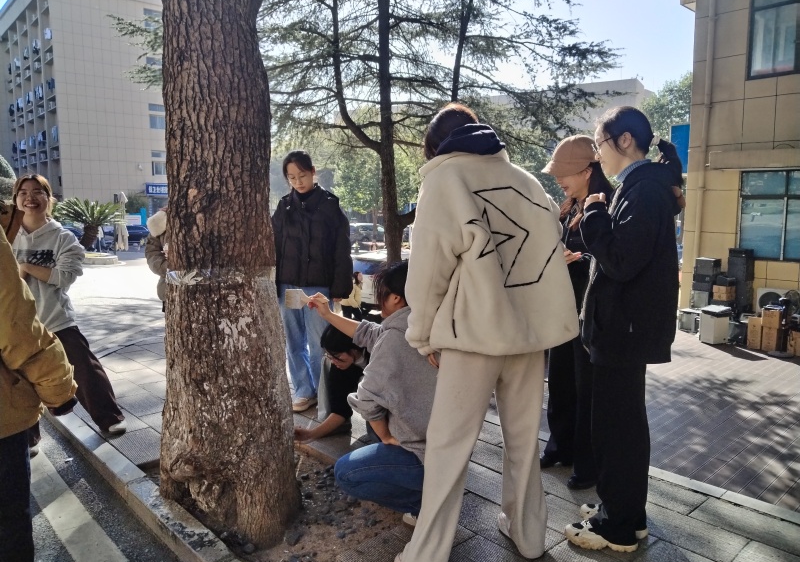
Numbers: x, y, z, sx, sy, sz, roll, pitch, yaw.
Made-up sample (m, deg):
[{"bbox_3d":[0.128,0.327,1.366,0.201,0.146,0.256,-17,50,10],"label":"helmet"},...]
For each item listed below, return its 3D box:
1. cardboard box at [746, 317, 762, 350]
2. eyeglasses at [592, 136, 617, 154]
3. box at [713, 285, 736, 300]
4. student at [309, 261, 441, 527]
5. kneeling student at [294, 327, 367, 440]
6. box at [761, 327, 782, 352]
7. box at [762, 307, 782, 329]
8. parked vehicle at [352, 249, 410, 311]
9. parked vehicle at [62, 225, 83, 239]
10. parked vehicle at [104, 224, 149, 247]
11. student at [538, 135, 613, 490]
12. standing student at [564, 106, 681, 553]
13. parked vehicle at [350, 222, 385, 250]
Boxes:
[{"bbox_3d":[5.745,0.815,9.623,0.330,0.520,0.205,-7,10,-43],"label":"cardboard box"},{"bbox_3d":[0.770,-0.510,2.230,0.140,0.045,0.140,-21,2,14],"label":"eyeglasses"},{"bbox_3d":[4.968,0.176,9.200,0.300,0.215,0.240,-5,8,-34],"label":"box"},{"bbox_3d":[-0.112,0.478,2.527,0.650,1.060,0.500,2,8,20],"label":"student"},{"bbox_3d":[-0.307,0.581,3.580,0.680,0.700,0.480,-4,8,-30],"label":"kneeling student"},{"bbox_3d":[5.014,0.795,8.100,0.240,0.320,0.270,5,8,37],"label":"box"},{"bbox_3d":[4.984,0.509,8.050,0.250,0.260,0.270,5,8,37],"label":"box"},{"bbox_3d":[0.951,-0.060,15.121,1.780,1.520,4.300,6,10,43],"label":"parked vehicle"},{"bbox_3d":[-24.008,-3.113,43.000,4.500,1.500,1.800,2,7,21],"label":"parked vehicle"},{"bbox_3d":[-18.593,-3.070,41.000,4.600,1.500,1.800,-7,10,-43],"label":"parked vehicle"},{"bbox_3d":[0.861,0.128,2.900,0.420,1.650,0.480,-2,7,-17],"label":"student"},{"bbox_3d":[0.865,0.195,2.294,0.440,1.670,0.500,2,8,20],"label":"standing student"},{"bbox_3d":[-1.799,-3.636,46.000,4.600,1.650,1.850,-4,8,-30],"label":"parked vehicle"}]

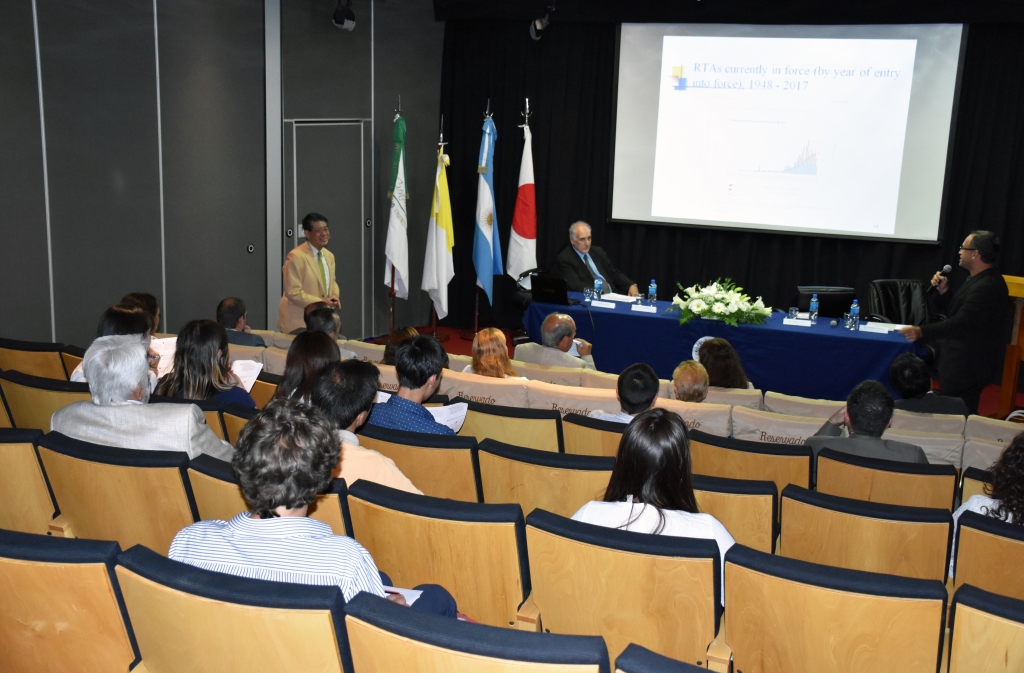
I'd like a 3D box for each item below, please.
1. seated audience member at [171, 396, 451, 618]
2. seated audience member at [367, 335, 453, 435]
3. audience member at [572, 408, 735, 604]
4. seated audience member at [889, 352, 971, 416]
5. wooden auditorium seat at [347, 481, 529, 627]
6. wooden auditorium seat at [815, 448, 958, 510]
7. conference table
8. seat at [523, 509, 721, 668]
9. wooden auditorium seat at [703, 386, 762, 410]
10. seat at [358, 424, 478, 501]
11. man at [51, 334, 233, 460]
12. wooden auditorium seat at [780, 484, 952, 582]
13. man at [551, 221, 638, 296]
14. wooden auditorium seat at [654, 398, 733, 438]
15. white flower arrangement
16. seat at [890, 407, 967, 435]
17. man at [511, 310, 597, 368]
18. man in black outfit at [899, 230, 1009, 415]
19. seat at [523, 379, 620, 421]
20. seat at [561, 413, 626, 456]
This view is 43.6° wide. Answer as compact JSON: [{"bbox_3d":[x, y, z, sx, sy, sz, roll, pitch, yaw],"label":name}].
[{"bbox_3d":[-0.352,0.662,2.966,0.540,1.227,0.850,7,15,22],"label":"seated audience member"},{"bbox_3d":[-0.252,0.536,5.069,0.500,1.214,0.820,7,15,22],"label":"seated audience member"},{"bbox_3d":[0.418,0.737,3.682,0.480,1.189,0.780,7,14,20],"label":"audience member"},{"bbox_3d":[2.259,0.645,7.259,0.500,1.175,0.780,7,14,20],"label":"seated audience member"},{"bbox_3d":[-0.123,0.839,3.745,0.540,0.930,0.600,7,14,20],"label":"wooden auditorium seat"},{"bbox_3d":[1.554,0.854,5.311,0.540,0.900,0.630,7,15,22],"label":"wooden auditorium seat"},{"bbox_3d":[1.556,0.210,9.612,2.821,0.760,0.660,6,13,22],"label":"conference table"},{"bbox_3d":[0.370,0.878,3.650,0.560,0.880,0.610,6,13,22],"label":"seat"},{"bbox_3d":[1.224,0.682,7.503,0.540,0.930,0.600,7,14,20],"label":"wooden auditorium seat"},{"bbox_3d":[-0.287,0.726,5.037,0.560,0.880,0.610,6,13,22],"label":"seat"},{"bbox_3d":[-1.115,0.513,4.356,0.580,1.203,0.850,7,15,22],"label":"man"},{"bbox_3d":[1.205,0.892,4.357,0.540,0.900,0.600,7,15,22],"label":"wooden auditorium seat"},{"bbox_3d":[0.644,-0.277,10.640,0.660,1.297,0.800,0,14,-7],"label":"man"},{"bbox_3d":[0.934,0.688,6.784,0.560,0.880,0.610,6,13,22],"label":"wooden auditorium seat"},{"bbox_3d":[1.570,-0.265,9.733,0.720,0.290,0.400,7,14,20],"label":"white flower arrangement"},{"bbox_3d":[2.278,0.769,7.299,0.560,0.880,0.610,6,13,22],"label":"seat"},{"bbox_3d":[0.274,0.403,7.993,0.540,1.188,0.780,12,17,38],"label":"man"},{"bbox_3d":[2.926,0.124,8.547,0.720,1.628,0.520,7,14,20],"label":"man in black outfit"},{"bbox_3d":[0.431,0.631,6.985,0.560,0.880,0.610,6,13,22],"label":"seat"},{"bbox_3d":[0.542,0.764,5.617,0.540,0.930,0.600,7,14,20],"label":"seat"}]

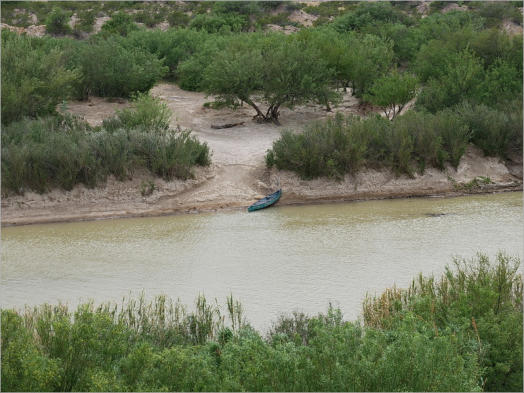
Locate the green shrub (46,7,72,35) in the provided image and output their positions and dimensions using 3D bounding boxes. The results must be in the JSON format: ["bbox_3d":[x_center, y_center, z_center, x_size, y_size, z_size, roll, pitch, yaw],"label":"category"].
[{"bbox_3d":[-20.501,-17.680,183.000,2.800,2.400,2.600,0,16,0],"label":"green shrub"}]

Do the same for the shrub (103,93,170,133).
[{"bbox_3d":[-10.555,-6.994,154.000,5.800,3.300,4.800,0,16,0],"label":"shrub"}]

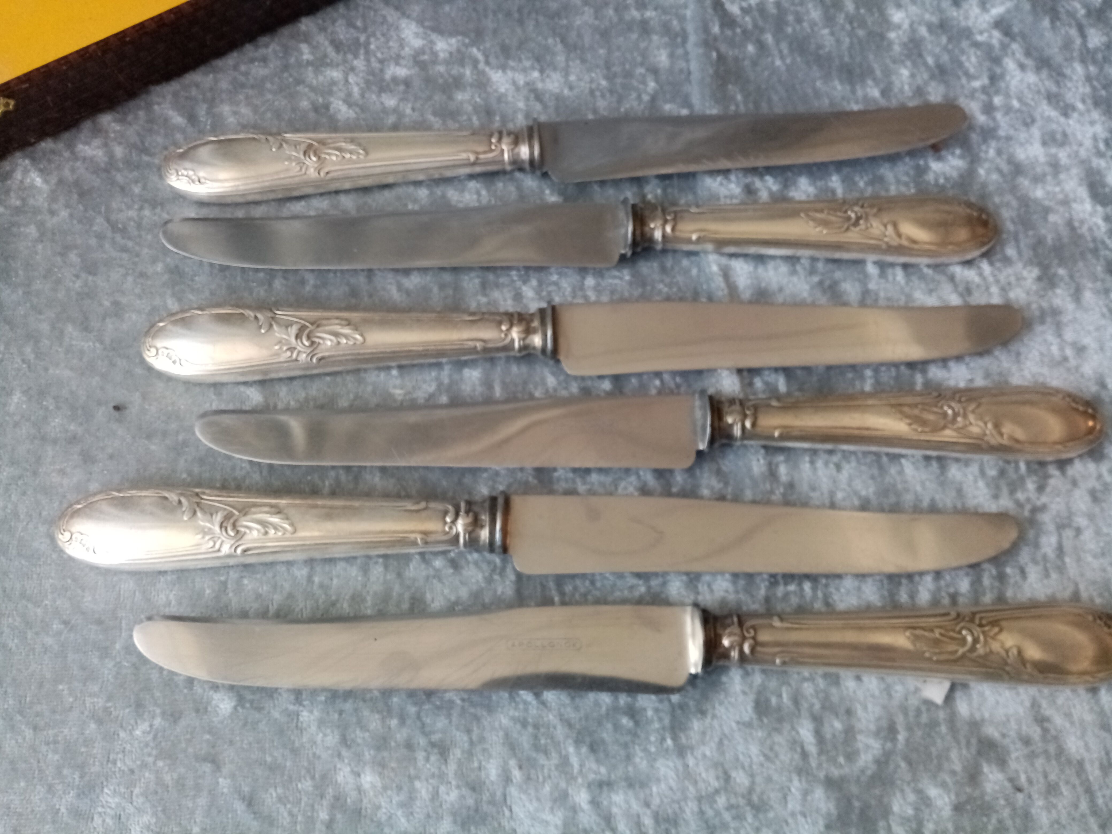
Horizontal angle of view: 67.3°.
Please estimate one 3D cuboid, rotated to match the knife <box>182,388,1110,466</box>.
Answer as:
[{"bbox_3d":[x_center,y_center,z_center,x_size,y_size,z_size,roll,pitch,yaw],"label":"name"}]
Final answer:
[{"bbox_3d":[0.028,0.003,0.223,0.244,0.014,0.022,-1,70,-3],"label":"knife"}]

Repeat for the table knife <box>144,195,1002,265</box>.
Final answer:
[{"bbox_3d":[0.010,-0.054,0.243,0.244,0.014,0.022,-1,70,-3],"label":"table knife"}]

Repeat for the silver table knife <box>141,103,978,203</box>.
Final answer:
[{"bbox_3d":[0.008,-0.081,0.252,0.244,0.014,0.022,-4,70,-4],"label":"silver table knife"}]

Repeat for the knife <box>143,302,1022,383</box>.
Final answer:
[{"bbox_3d":[0.011,-0.022,0.231,0.244,0.014,0.022,-1,70,-3],"label":"knife"}]

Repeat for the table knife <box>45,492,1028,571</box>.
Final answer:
[{"bbox_3d":[-0.002,0.029,0.212,0.244,0.014,0.022,1,70,-2],"label":"table knife"}]

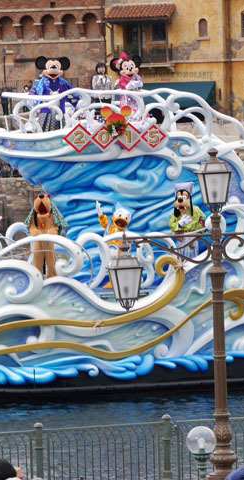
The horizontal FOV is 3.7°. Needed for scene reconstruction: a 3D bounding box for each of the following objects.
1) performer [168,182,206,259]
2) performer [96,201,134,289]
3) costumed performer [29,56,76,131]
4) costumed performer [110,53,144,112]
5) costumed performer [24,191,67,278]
[{"bbox_3d":[1.343,-0.134,78.700,0.780,2.110,0.620,-2,2,7],"label":"performer"},{"bbox_3d":[-0.133,0.107,77.800,0.770,1.810,0.620,-2,2,5],"label":"performer"},{"bbox_3d":[-1.424,-2.979,79.200,0.960,1.676,0.620,-3,2,-3],"label":"costumed performer"},{"bbox_3d":[0.073,-3.046,79.200,0.700,1.707,0.600,-3,2,-17],"label":"costumed performer"},{"bbox_3d":[-1.550,-0.062,78.200,0.880,1.829,0.650,-2,2,0],"label":"costumed performer"}]

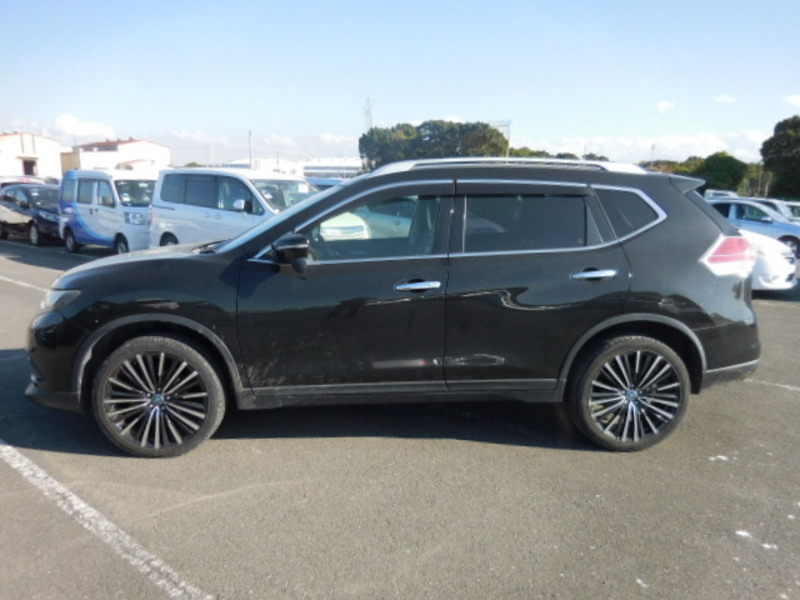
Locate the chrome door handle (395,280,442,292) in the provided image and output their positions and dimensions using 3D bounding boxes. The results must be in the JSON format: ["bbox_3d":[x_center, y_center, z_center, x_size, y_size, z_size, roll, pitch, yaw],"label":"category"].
[{"bbox_3d":[0.099,-0.077,3.155,0.245,0.045,0.055,-4,11,-3],"label":"chrome door handle"}]

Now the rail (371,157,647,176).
[{"bbox_3d":[0.655,-0.785,3.428,1.670,0.110,0.075,-1,11,-4],"label":"rail"}]

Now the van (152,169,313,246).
[{"bbox_3d":[-2.670,-1.410,10.580,4.550,1.850,1.700,9,13,38],"label":"van"}]

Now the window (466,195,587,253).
[{"bbox_3d":[0.714,-0.440,3.294,0.700,0.350,0.060,0,-9,-4],"label":"window"}]

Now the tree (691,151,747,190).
[{"bbox_3d":[32.117,-11.800,58.735,5.500,6.200,5.500,1,10,0],"label":"tree"}]

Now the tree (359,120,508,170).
[{"bbox_3d":[3.814,-16.309,68.027,17.500,8.820,11.000,2,11,3],"label":"tree"}]

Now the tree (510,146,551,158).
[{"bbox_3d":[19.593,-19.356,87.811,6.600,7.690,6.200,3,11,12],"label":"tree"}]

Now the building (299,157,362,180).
[{"bbox_3d":[-13.625,-24.585,118.516,16.000,8.300,12.000,0,10,-7],"label":"building"}]

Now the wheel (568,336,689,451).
[{"bbox_3d":[1.358,0.545,3.484,0.720,0.720,0.235,0,11,-4],"label":"wheel"}]

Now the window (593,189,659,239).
[{"bbox_3d":[1.330,-0.507,3.374,0.370,0.300,0.060,1,-9,-8],"label":"window"}]

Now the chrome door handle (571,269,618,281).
[{"bbox_3d":[1.098,-0.144,3.261,0.260,0.048,0.055,0,10,-4],"label":"chrome door handle"}]

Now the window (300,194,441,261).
[{"bbox_3d":[-0.166,-0.408,3.255,0.770,0.410,0.080,0,-4,-4],"label":"window"}]

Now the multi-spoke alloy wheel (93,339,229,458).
[{"bbox_3d":[-1.342,0.531,3.293,0.690,0.690,0.235,0,10,-4],"label":"multi-spoke alloy wheel"}]

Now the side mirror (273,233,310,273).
[{"bbox_3d":[-0.565,-0.244,3.023,0.180,0.190,0.230,0,11,-4],"label":"side mirror"}]

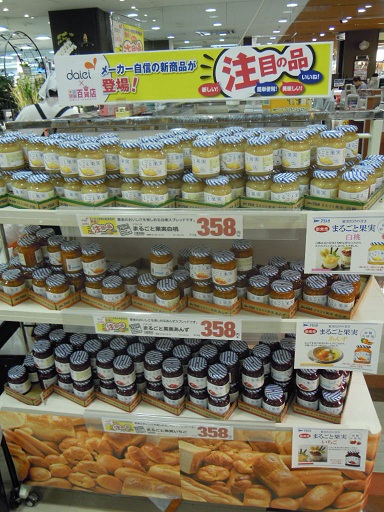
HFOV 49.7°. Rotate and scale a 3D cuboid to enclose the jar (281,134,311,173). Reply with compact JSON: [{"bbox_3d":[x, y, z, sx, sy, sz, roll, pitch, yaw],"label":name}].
[{"bbox_3d":[0.271,-0.270,1.075,0.072,0.091,0.072,1,22,8],"label":"jar"}]

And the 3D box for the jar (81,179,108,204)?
[{"bbox_3d":[-0.281,-0.180,1.210,0.076,0.091,0.076,-5,25,-3],"label":"jar"}]

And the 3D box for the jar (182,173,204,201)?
[{"bbox_3d":[0.008,-0.178,1.145,0.072,0.091,0.072,-2,23,1],"label":"jar"}]

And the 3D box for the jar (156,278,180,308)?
[{"bbox_3d":[-0.074,0.126,1.299,0.072,0.093,0.072,-2,25,1],"label":"jar"}]

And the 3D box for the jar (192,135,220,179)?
[{"bbox_3d":[0.035,-0.247,1.044,0.072,0.091,0.072,-2,22,1],"label":"jar"}]

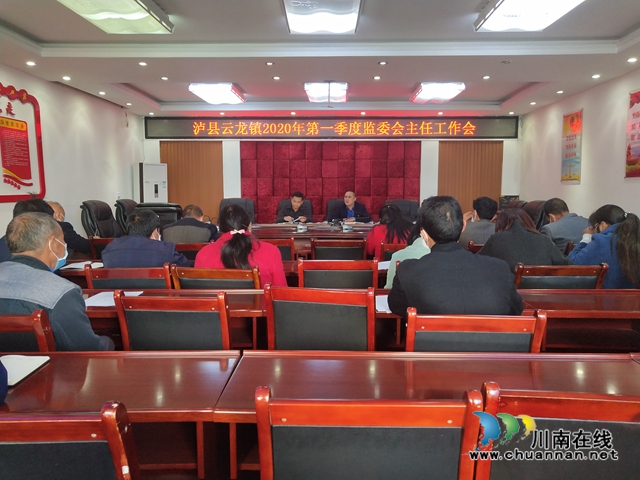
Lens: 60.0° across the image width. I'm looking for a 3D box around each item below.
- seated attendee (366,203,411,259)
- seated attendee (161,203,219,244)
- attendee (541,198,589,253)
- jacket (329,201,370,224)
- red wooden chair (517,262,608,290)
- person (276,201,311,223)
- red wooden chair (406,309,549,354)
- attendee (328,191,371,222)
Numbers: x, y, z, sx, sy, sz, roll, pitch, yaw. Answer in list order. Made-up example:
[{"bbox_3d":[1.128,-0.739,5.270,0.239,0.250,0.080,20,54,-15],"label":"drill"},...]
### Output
[{"bbox_3d":[0.651,0.290,5.198,0.500,1.240,0.750,0,5,2],"label":"seated attendee"},{"bbox_3d":[-1.213,0.290,5.198,0.540,1.240,0.750,0,5,2],"label":"seated attendee"},{"bbox_3d":[2.100,0.254,4.972,0.530,1.260,0.760,-1,5,-8],"label":"attendee"},{"bbox_3d":[0.453,-0.213,8.516,0.600,0.700,0.450,0,5,2],"label":"jacket"},{"bbox_3d":[1.498,0.580,3.668,0.530,0.940,0.560,0,5,2],"label":"red wooden chair"},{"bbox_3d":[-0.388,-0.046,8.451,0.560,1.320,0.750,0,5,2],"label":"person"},{"bbox_3d":[0.555,0.667,2.223,0.480,0.910,0.560,0,5,3],"label":"red wooden chair"},{"bbox_3d":[0.449,-0.056,8.450,0.600,1.340,0.750,0,5,2],"label":"attendee"}]

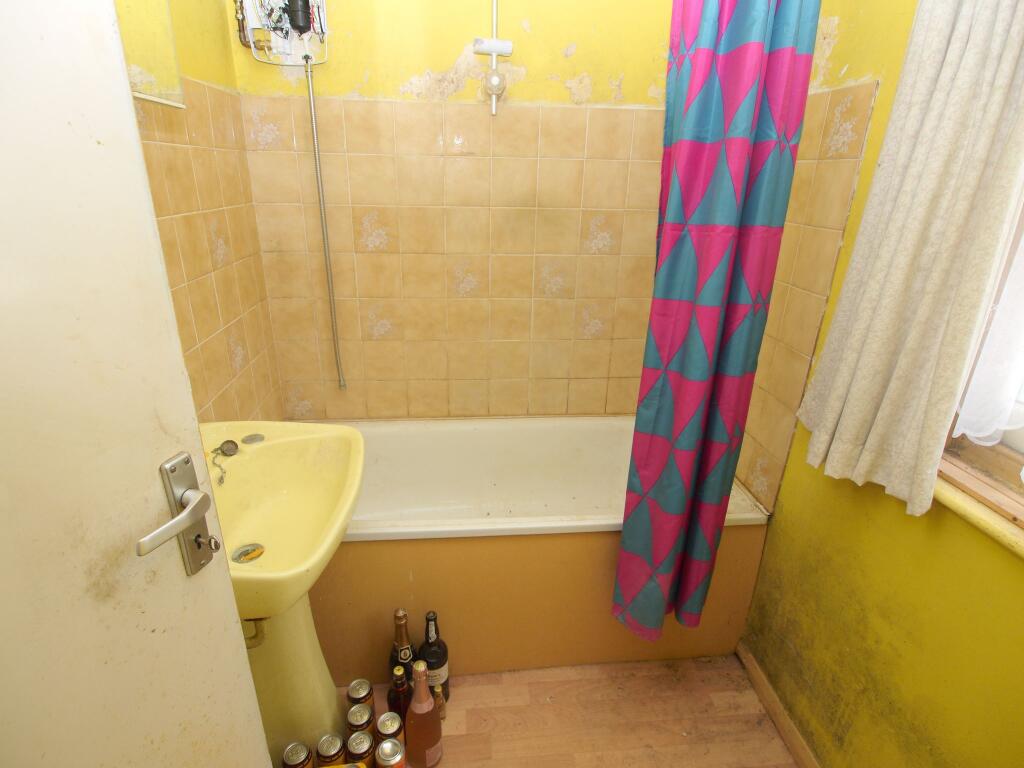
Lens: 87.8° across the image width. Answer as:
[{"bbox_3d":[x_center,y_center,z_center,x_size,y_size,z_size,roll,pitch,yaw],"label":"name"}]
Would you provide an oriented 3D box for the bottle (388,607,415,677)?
[{"bbox_3d":[-0.297,0.748,1.468,0.085,0.312,0.085,-1,21,-5],"label":"bottle"}]

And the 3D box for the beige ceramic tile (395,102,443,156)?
[{"bbox_3d":[-0.291,-0.795,1.665,0.150,0.150,0.010,-1,21,-5],"label":"beige ceramic tile"}]

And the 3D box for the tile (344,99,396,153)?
[{"bbox_3d":[-0.444,-0.800,1.662,0.151,0.151,0.010,-1,22,-5],"label":"tile"}]

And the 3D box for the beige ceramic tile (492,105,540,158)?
[{"bbox_3d":[0.013,-0.805,1.705,0.151,0.151,0.010,-1,22,-5],"label":"beige ceramic tile"}]

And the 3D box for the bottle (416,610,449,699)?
[{"bbox_3d":[-0.215,0.755,1.468,0.080,0.302,0.080,-1,21,-5],"label":"bottle"}]

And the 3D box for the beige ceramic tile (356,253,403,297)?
[{"bbox_3d":[-0.455,-0.370,1.832,0.151,0.151,0.010,-1,22,-5],"label":"beige ceramic tile"}]

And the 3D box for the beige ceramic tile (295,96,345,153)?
[{"bbox_3d":[-0.593,-0.792,1.638,0.150,0.150,0.010,-1,22,-5],"label":"beige ceramic tile"}]

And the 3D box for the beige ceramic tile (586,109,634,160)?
[{"bbox_3d":[0.315,-0.801,1.719,0.150,0.150,0.010,-1,21,-5],"label":"beige ceramic tile"}]

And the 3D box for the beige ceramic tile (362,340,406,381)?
[{"bbox_3d":[-0.460,-0.086,1.930,0.150,0.150,0.010,-1,21,-5],"label":"beige ceramic tile"}]

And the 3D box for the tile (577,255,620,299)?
[{"bbox_3d":[0.306,-0.378,1.893,0.151,0.151,0.009,-1,21,-5],"label":"tile"}]

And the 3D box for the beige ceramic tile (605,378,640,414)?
[{"bbox_3d":[0.446,0.045,2.067,0.150,0.150,0.010,-1,22,-5],"label":"beige ceramic tile"}]

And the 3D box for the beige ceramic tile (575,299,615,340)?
[{"bbox_3d":[0.303,-0.236,1.962,0.151,0.151,0.010,-1,22,-5],"label":"beige ceramic tile"}]

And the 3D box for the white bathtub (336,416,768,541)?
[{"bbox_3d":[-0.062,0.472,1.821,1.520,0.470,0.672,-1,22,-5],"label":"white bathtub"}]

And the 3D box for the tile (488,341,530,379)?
[{"bbox_3d":[-0.005,-0.090,1.967,0.150,0.150,0.010,-1,21,-5],"label":"tile"}]

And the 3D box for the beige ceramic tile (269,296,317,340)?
[{"bbox_3d":[-0.763,-0.223,1.860,0.151,0.151,0.010,-1,22,-5],"label":"beige ceramic tile"}]

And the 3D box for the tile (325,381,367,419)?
[{"bbox_3d":[-0.614,0.057,1.972,0.150,0.150,0.010,-1,21,-5],"label":"tile"}]

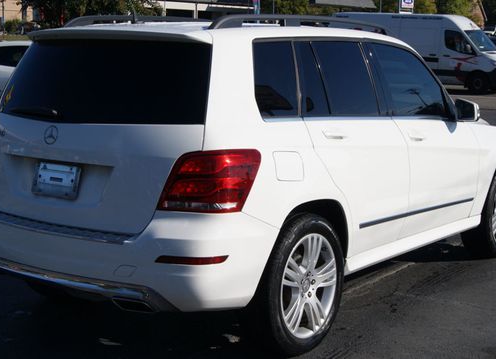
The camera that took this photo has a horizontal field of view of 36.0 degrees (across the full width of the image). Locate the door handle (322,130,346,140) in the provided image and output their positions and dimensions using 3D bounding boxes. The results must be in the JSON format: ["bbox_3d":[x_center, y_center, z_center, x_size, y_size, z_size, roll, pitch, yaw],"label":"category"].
[{"bbox_3d":[0.437,-0.222,3.815,0.050,0.045,0.215,6,10,37],"label":"door handle"}]

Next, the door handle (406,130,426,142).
[{"bbox_3d":[0.967,-0.244,4.320,0.060,0.055,0.220,7,10,37],"label":"door handle"}]

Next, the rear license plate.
[{"bbox_3d":[-0.893,0.010,3.549,0.315,0.152,0.022,6,-3,37],"label":"rear license plate"}]

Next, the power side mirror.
[{"bbox_3d":[1.356,-0.434,4.785,0.220,0.165,0.130,7,10,37],"label":"power side mirror"}]

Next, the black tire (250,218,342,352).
[{"bbox_3d":[0.233,0.514,3.826,0.240,0.715,0.715,6,10,37],"label":"black tire"}]

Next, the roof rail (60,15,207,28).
[{"bbox_3d":[-0.477,-0.955,4.717,0.050,0.110,1.750,7,10,37],"label":"roof rail"}]

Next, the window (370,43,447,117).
[{"bbox_3d":[1.010,-0.612,4.687,0.050,0.440,0.800,-19,-6,37],"label":"window"}]

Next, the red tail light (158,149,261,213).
[{"bbox_3d":[-0.156,0.000,3.180,0.270,0.270,0.360,7,10,37],"label":"red tail light"}]

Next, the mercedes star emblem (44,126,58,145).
[{"bbox_3d":[-0.904,-0.203,3.504,0.094,0.094,0.012,6,-5,37],"label":"mercedes star emblem"}]

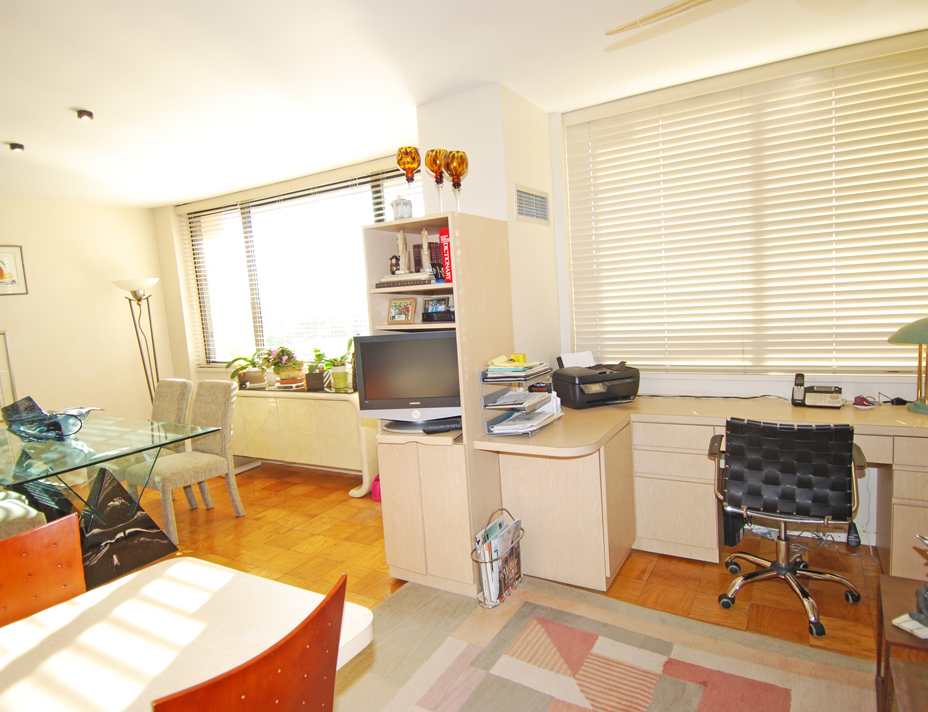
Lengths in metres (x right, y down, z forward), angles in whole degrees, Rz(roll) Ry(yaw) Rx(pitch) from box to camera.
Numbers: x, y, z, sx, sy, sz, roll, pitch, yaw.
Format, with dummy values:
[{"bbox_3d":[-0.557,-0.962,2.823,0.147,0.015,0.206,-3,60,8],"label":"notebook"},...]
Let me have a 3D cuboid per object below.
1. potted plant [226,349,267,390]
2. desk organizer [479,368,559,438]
[{"bbox_3d":[-1.916,0.101,4.671,0.335,0.304,0.284,0,7,30],"label":"potted plant"},{"bbox_3d":[0.282,0.216,2.701,0.235,0.310,0.350,0,8,29],"label":"desk organizer"}]

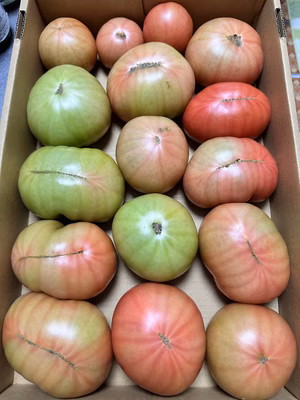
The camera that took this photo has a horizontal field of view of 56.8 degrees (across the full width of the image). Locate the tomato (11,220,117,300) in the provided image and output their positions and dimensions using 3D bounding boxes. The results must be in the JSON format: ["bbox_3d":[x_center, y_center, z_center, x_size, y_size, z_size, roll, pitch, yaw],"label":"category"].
[{"bbox_3d":[-0.086,0.061,0.284,0.106,0.073,0.079,0,76,1],"label":"tomato"}]

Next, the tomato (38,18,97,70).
[{"bbox_3d":[-0.104,-0.197,0.355,0.072,0.058,0.068,0,76,1],"label":"tomato"}]

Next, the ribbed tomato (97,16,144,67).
[{"bbox_3d":[-0.039,-0.208,0.371,0.064,0.057,0.064,0,76,0],"label":"ribbed tomato"}]

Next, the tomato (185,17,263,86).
[{"bbox_3d":[0.092,-0.182,0.344,0.095,0.064,0.087,0,76,1],"label":"tomato"}]

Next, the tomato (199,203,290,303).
[{"bbox_3d":[0.101,0.054,0.297,0.083,0.071,0.109,-22,77,-5],"label":"tomato"}]

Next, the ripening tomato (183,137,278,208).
[{"bbox_3d":[0.091,-0.031,0.319,0.110,0.071,0.083,-6,76,-2],"label":"ripening tomato"}]

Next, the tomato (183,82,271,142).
[{"bbox_3d":[0.093,-0.106,0.341,0.107,0.066,0.073,-5,76,-1],"label":"tomato"}]

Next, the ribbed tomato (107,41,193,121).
[{"bbox_3d":[0.001,-0.141,0.333,0.105,0.069,0.098,0,76,1],"label":"ribbed tomato"}]

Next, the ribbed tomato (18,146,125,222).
[{"bbox_3d":[-0.087,-0.019,0.313,0.122,0.076,0.085,12,76,3],"label":"ribbed tomato"}]

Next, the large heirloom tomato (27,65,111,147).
[{"bbox_3d":[-0.094,-0.111,0.327,0.097,0.071,0.099,0,76,1],"label":"large heirloom tomato"}]

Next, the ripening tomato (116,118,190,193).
[{"bbox_3d":[0.003,-0.051,0.310,0.080,0.071,0.087,0,76,1],"label":"ripening tomato"}]

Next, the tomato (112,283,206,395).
[{"bbox_3d":[0.009,0.134,0.277,0.088,0.072,0.103,-27,77,-7],"label":"tomato"}]

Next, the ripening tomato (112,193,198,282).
[{"bbox_3d":[0.006,0.038,0.302,0.088,0.069,0.097,-36,78,-8],"label":"ripening tomato"}]

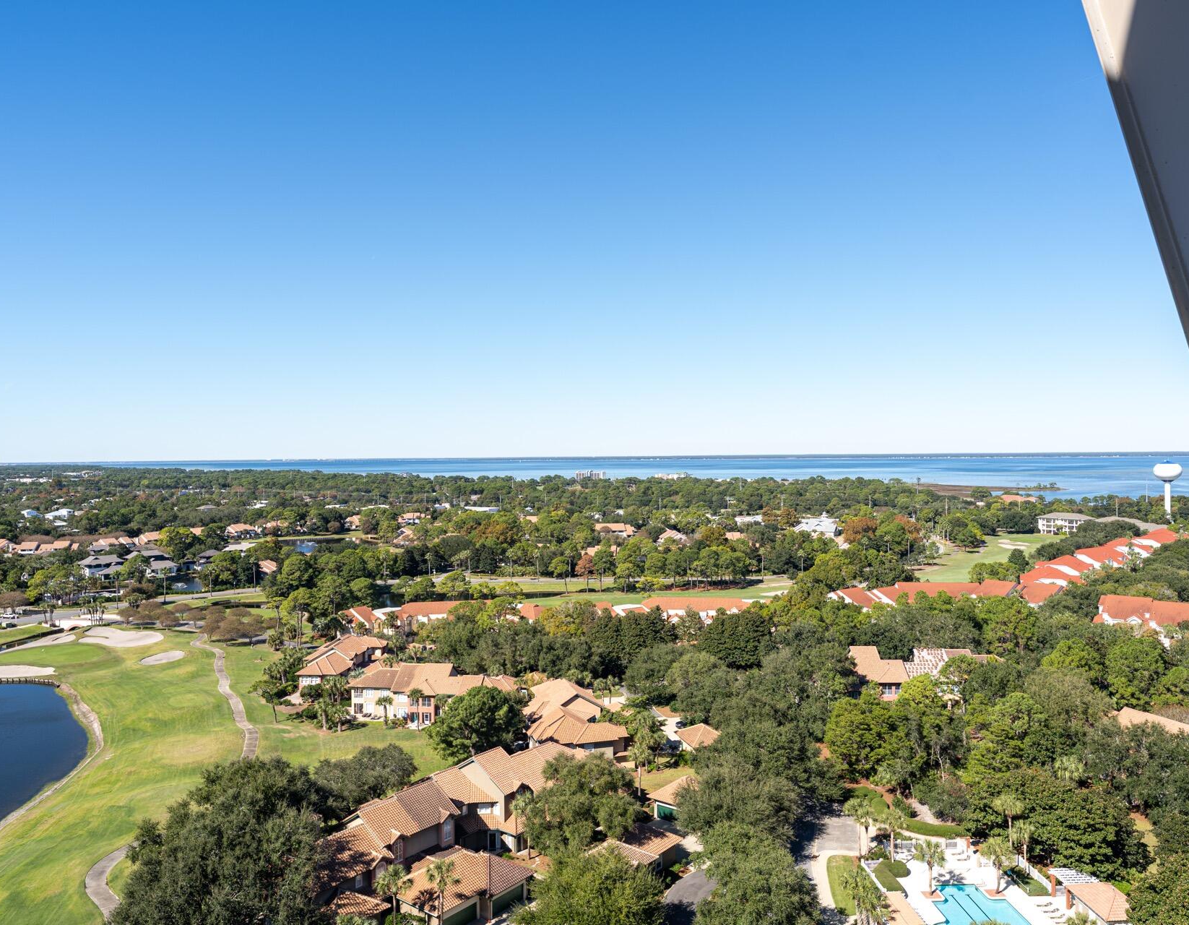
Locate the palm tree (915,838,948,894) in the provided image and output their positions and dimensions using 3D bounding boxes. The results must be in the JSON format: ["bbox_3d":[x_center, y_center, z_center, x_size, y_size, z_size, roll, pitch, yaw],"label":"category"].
[{"bbox_3d":[43.349,52.059,109.131,4.000,7.100,4.000,0,1,20],"label":"palm tree"}]

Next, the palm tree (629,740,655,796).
[{"bbox_3d":[7.389,48.555,134.745,4.140,8.910,4.140,0,1,3],"label":"palm tree"}]

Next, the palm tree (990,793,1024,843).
[{"bbox_3d":[55.256,48.453,113.087,4.270,8.720,4.270,0,1,26],"label":"palm tree"}]

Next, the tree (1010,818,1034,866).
[{"bbox_3d":[59.023,52.220,116.455,3.100,6.400,3.100,0,1,20],"label":"tree"}]

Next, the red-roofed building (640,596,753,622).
[{"bbox_3d":[32.758,47.513,269.955,34.500,9.200,13.500,0,1,8],"label":"red-roofed building"}]

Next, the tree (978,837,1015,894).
[{"bbox_3d":[49.545,49.472,104.262,4.470,6.970,4.470,0,1,25],"label":"tree"}]

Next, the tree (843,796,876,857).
[{"bbox_3d":[35.609,48.857,113.607,4.360,8.250,4.360,0,1,17],"label":"tree"}]

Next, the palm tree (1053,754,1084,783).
[{"bbox_3d":[69.948,47.759,124.929,4.550,9.590,4.550,0,1,29],"label":"palm tree"}]

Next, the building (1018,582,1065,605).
[{"bbox_3d":[149.764,46.372,281.453,14.000,9.500,12.500,-1,1,-42],"label":"building"}]

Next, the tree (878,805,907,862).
[{"bbox_3d":[38.969,49.027,110.870,3.900,7.910,3.900,0,1,19],"label":"tree"}]

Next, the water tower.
[{"bbox_3d":[404.486,22.143,597.779,17.300,45.200,17.300,0,1,34],"label":"water tower"}]

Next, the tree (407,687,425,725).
[{"bbox_3d":[-34.794,48.654,166.850,3.460,8.780,3.460,-1,1,-12],"label":"tree"}]

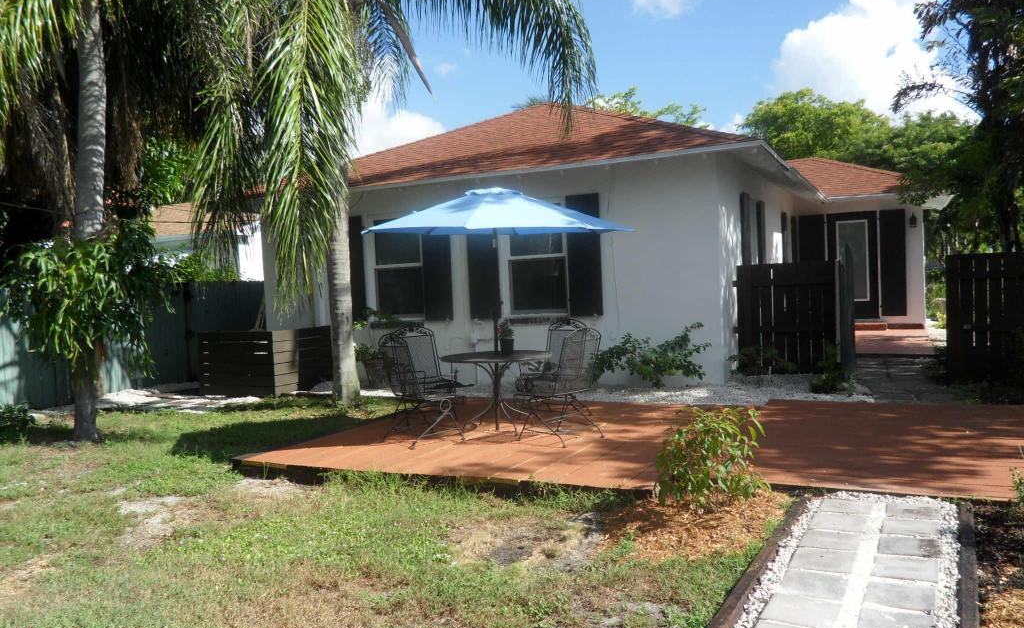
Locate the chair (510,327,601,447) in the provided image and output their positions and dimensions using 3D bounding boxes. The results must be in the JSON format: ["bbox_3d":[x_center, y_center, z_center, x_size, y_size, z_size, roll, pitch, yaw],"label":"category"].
[{"bbox_3d":[0.415,0.630,7.239,0.580,1.000,0.720,-5,3,-42],"label":"chair"}]

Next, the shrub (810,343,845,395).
[{"bbox_3d":[3.511,0.596,8.837,0.420,0.550,0.420,-2,2,26],"label":"shrub"}]

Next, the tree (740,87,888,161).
[{"bbox_3d":[11.222,-4.188,29.138,6.200,8.020,6.000,-2,2,26],"label":"tree"}]

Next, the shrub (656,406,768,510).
[{"bbox_3d":[1.226,0.904,5.020,0.700,0.660,0.640,-2,2,26],"label":"shrub"}]

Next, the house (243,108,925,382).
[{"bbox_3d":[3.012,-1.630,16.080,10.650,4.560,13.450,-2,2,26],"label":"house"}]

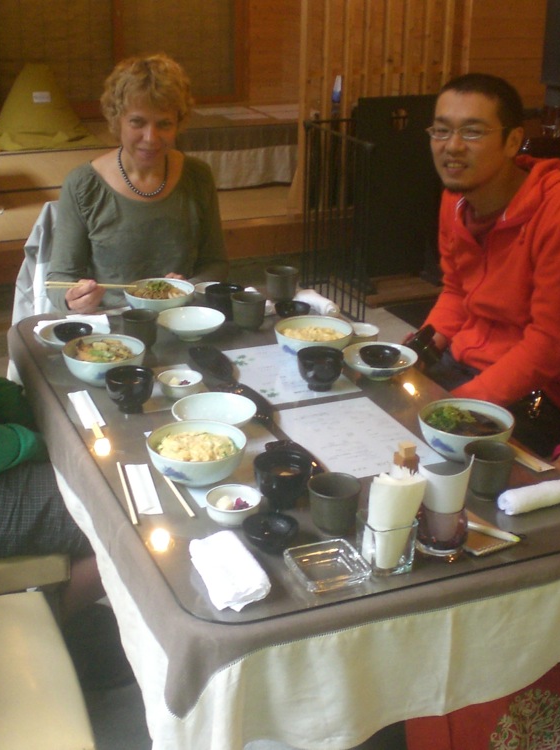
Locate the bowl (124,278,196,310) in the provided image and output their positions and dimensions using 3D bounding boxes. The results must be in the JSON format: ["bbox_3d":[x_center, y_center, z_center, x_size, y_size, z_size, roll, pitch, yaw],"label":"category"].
[{"bbox_3d":[-0.267,-0.160,2.445,0.156,0.064,0.156,-2,22,-6],"label":"bowl"}]

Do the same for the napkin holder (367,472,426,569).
[{"bbox_3d":[0.145,0.191,1.482,0.064,0.132,0.060,-10,24,-24],"label":"napkin holder"}]

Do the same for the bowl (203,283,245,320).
[{"bbox_3d":[-0.122,-0.162,2.452,0.087,0.064,0.087,0,22,0],"label":"bowl"}]

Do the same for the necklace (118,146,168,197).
[{"bbox_3d":[-0.313,-0.472,2.520,0.118,0.120,0.120,-5,22,-14],"label":"necklace"}]

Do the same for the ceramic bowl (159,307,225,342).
[{"bbox_3d":[-0.185,-0.098,2.318,0.144,0.044,0.144,0,22,0],"label":"ceramic bowl"}]

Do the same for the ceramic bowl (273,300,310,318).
[{"bbox_3d":[0.029,-0.135,2.427,0.078,0.034,0.078,1,22,0],"label":"ceramic bowl"}]

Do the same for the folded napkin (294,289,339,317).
[{"bbox_3d":[0.080,-0.164,2.503,0.046,0.037,0.135,-15,27,-34],"label":"folded napkin"}]

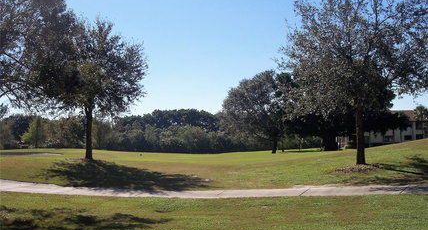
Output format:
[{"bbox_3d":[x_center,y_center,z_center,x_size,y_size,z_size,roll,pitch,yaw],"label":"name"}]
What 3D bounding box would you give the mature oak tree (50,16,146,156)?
[{"bbox_3d":[-6.280,-1.390,25.500,5.600,7.600,5.500,0,-3,0],"label":"mature oak tree"}]

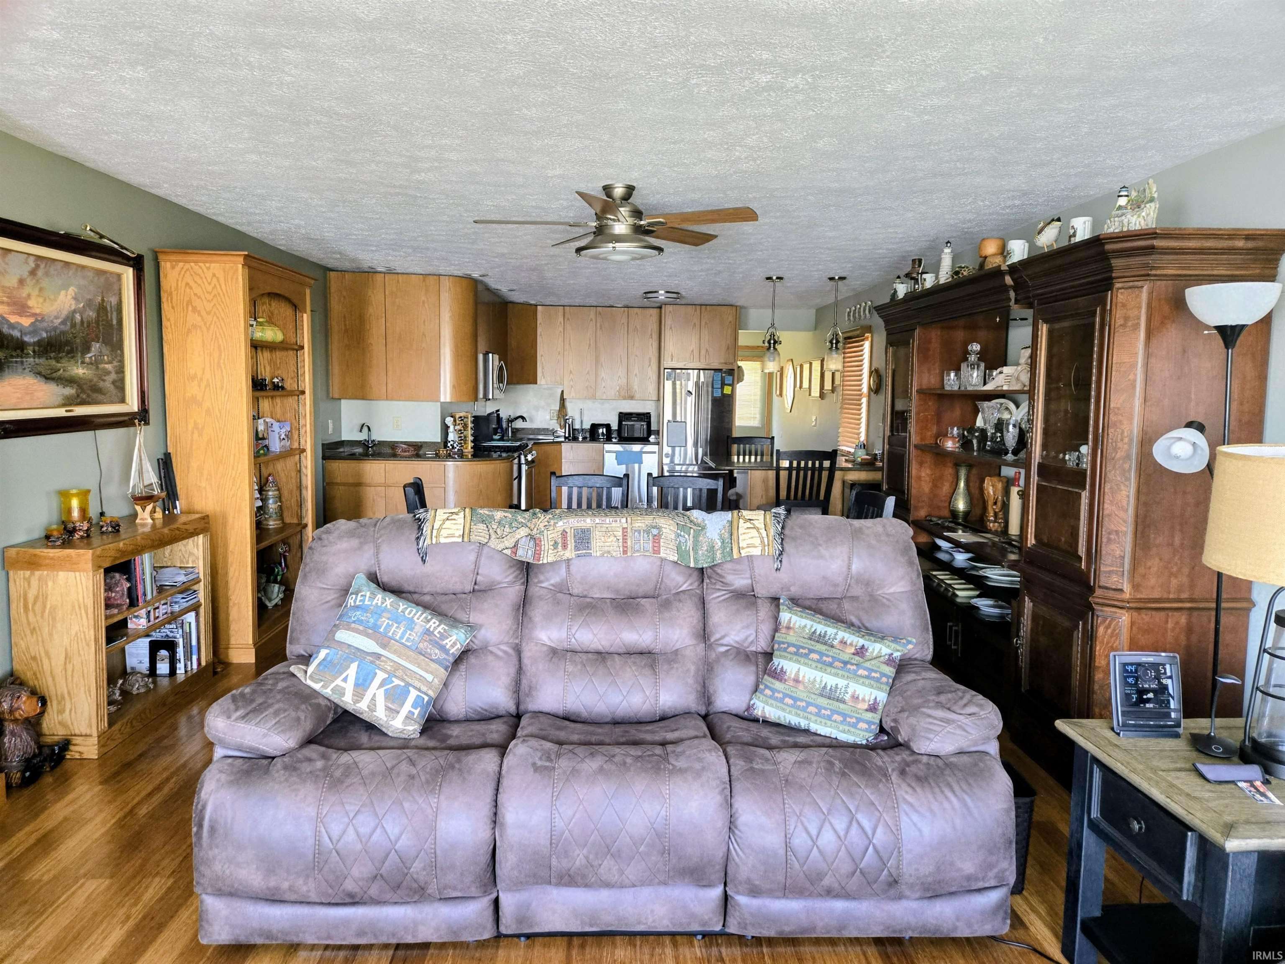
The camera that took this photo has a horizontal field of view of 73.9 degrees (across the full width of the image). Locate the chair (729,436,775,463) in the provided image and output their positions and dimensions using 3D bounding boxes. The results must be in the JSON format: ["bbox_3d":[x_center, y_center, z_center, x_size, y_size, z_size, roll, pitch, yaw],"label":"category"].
[{"bbox_3d":[0.984,0.143,7.792,0.450,1.080,0.520,1,5,-2],"label":"chair"}]

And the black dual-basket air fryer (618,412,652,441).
[{"bbox_3d":[-0.092,-0.645,9.943,0.390,0.327,0.350,1,6,-2],"label":"black dual-basket air fryer"}]

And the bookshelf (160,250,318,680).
[{"bbox_3d":[-2.208,-0.145,4.807,0.450,2.095,0.940,1,5,-1],"label":"bookshelf"}]

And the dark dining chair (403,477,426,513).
[{"bbox_3d":[-0.873,0.485,4.218,0.530,0.970,0.450,0,6,-2],"label":"dark dining chair"}]

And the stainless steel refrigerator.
[{"bbox_3d":[0.609,-0.375,9.734,0.810,1.760,0.760,1,5,-2],"label":"stainless steel refrigerator"}]

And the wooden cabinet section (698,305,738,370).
[{"bbox_3d":[0.830,-1.633,9.746,0.421,0.674,0.610,0,5,-3],"label":"wooden cabinet section"}]

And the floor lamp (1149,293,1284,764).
[{"bbox_3d":[1.670,0.284,2.503,0.380,1.750,0.320,4,6,34],"label":"floor lamp"}]

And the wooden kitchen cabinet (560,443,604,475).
[{"bbox_3d":[-0.671,-0.017,9.688,0.462,0.880,0.600,1,6,0],"label":"wooden kitchen cabinet"}]

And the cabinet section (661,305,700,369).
[{"bbox_3d":[0.413,-1.634,9.724,0.415,0.674,0.610,0,5,-3],"label":"cabinet section"}]

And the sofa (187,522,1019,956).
[{"bbox_3d":[-0.078,0.627,2.605,2.100,1.000,0.980,1,5,-2],"label":"sofa"}]

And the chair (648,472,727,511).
[{"bbox_3d":[0.200,0.467,4.532,0.450,0.970,0.530,1,6,6],"label":"chair"}]

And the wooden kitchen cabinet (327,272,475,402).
[{"bbox_3d":[-2.030,-1.227,7.343,1.270,1.060,0.350,1,5,-2],"label":"wooden kitchen cabinet"}]

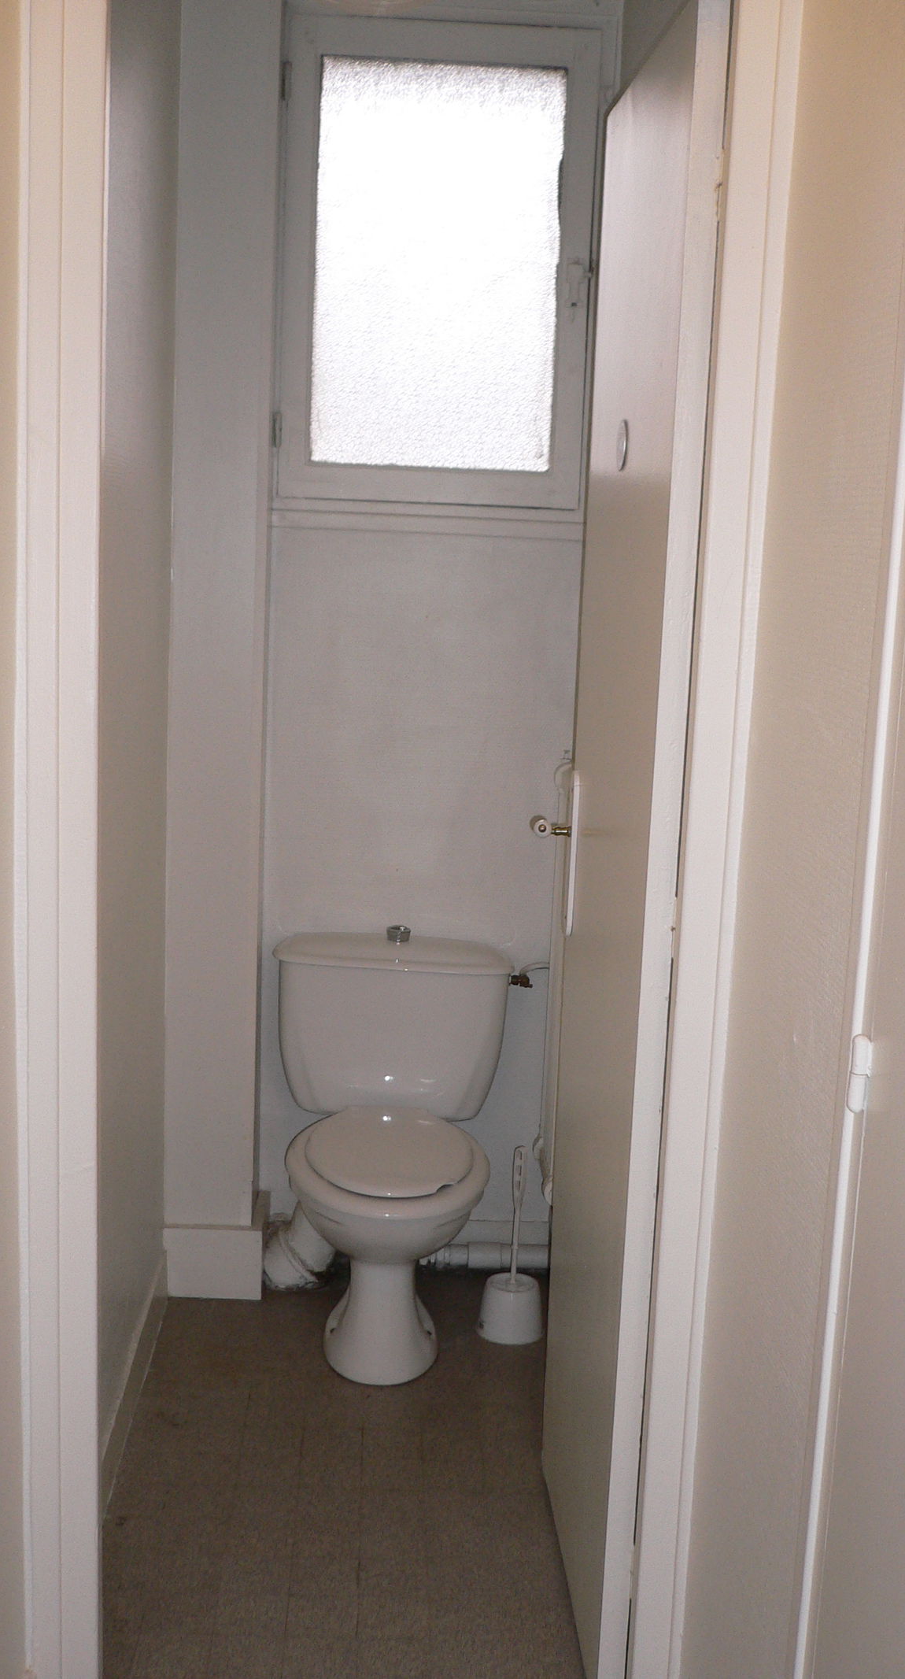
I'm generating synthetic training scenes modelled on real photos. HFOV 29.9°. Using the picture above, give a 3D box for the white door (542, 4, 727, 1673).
[{"bbox_3d":[0.218,0.052,2.238,0.038,2.032,0.622,2,10,-3],"label":"white door"}]

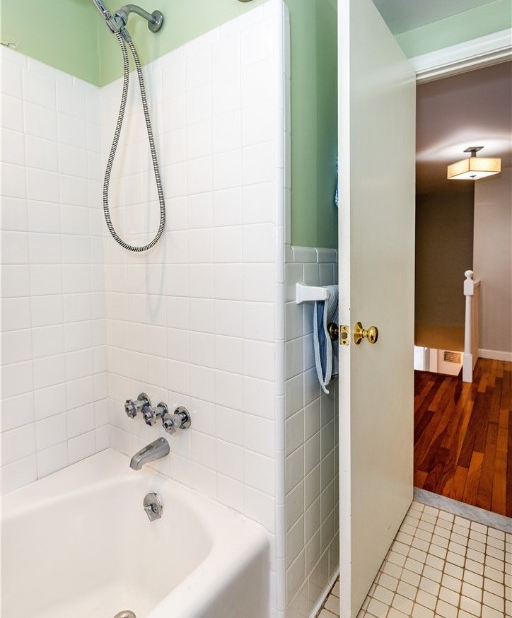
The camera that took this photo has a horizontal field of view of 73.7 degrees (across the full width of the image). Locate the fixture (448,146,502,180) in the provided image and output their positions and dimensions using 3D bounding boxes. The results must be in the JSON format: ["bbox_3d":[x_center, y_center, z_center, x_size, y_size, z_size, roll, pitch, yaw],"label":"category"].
[{"bbox_3d":[2.166,-1.452,3.391,0.317,0.255,0.317,0,4,-5],"label":"fixture"}]

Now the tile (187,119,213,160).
[{"bbox_3d":[-0.173,-0.529,1.073,0.108,0.108,0.009,4,6,34],"label":"tile"}]

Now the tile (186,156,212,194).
[{"bbox_3d":[-0.175,-0.418,1.077,0.107,0.107,0.009,3,5,34],"label":"tile"}]

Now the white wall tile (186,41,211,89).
[{"bbox_3d":[-0.175,-0.745,1.062,0.108,0.108,0.009,3,5,34],"label":"white wall tile"}]

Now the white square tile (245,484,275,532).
[{"bbox_3d":[0.014,0.576,0.990,0.108,0.104,0.009,3,5,34],"label":"white square tile"}]

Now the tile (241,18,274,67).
[{"bbox_3d":[0.004,-0.728,0.930,0.107,0.107,0.009,3,5,34],"label":"tile"}]

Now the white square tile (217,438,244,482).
[{"bbox_3d":[-0.083,0.468,1.070,0.108,0.108,0.010,4,6,35],"label":"white square tile"}]

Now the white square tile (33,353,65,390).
[{"bbox_3d":[-0.748,0.228,1.240,0.009,0.107,0.107,3,5,34],"label":"white square tile"}]

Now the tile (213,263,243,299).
[{"bbox_3d":[-0.080,-0.083,1.029,0.108,0.108,0.009,4,6,34],"label":"tile"}]

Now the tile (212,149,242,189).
[{"bbox_3d":[-0.083,-0.410,1.013,0.108,0.108,0.009,3,5,34],"label":"tile"}]

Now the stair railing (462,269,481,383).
[{"bbox_3d":[2.293,0.106,3.631,0.085,1.060,1.020,3,5,34],"label":"stair railing"}]

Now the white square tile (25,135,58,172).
[{"bbox_3d":[-0.742,-0.536,1.179,0.010,0.108,0.108,4,6,35],"label":"white square tile"}]

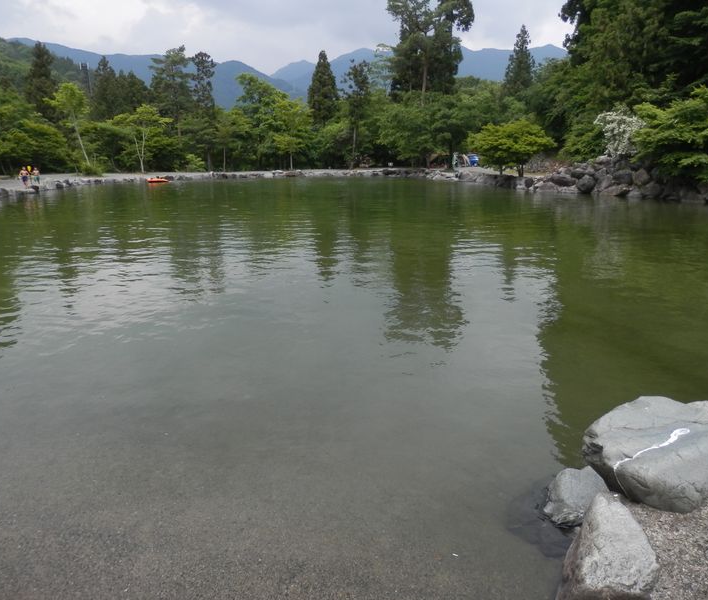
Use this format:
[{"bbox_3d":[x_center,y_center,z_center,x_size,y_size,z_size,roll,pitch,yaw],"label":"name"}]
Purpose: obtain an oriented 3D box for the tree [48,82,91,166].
[{"bbox_3d":[-28.760,-17.502,58.538,3.840,8.550,3.460,-6,15,-25],"label":"tree"}]

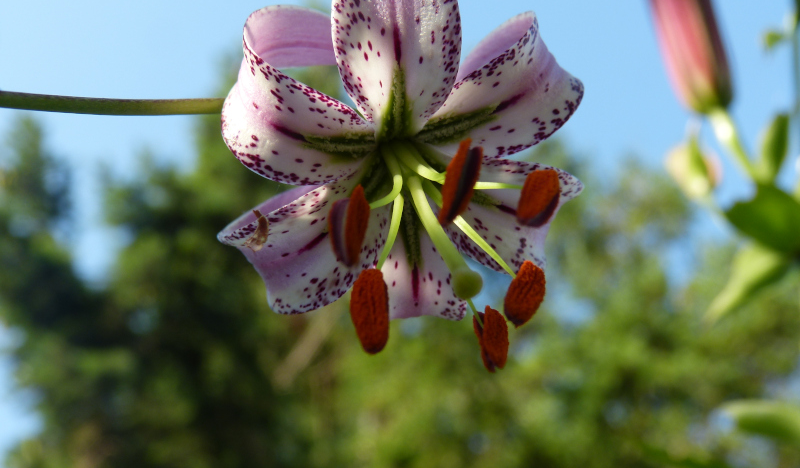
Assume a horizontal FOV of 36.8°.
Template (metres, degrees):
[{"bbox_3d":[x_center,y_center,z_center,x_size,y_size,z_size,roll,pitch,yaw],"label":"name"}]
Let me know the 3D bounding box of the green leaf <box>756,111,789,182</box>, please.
[{"bbox_3d":[0.133,-0.031,0.430,0.011,0.025,0.008,9,-6,0],"label":"green leaf"}]

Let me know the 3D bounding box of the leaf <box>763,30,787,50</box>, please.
[{"bbox_3d":[0.128,-0.066,0.410,0.008,0.008,0.005,-1,-14,6],"label":"leaf"}]

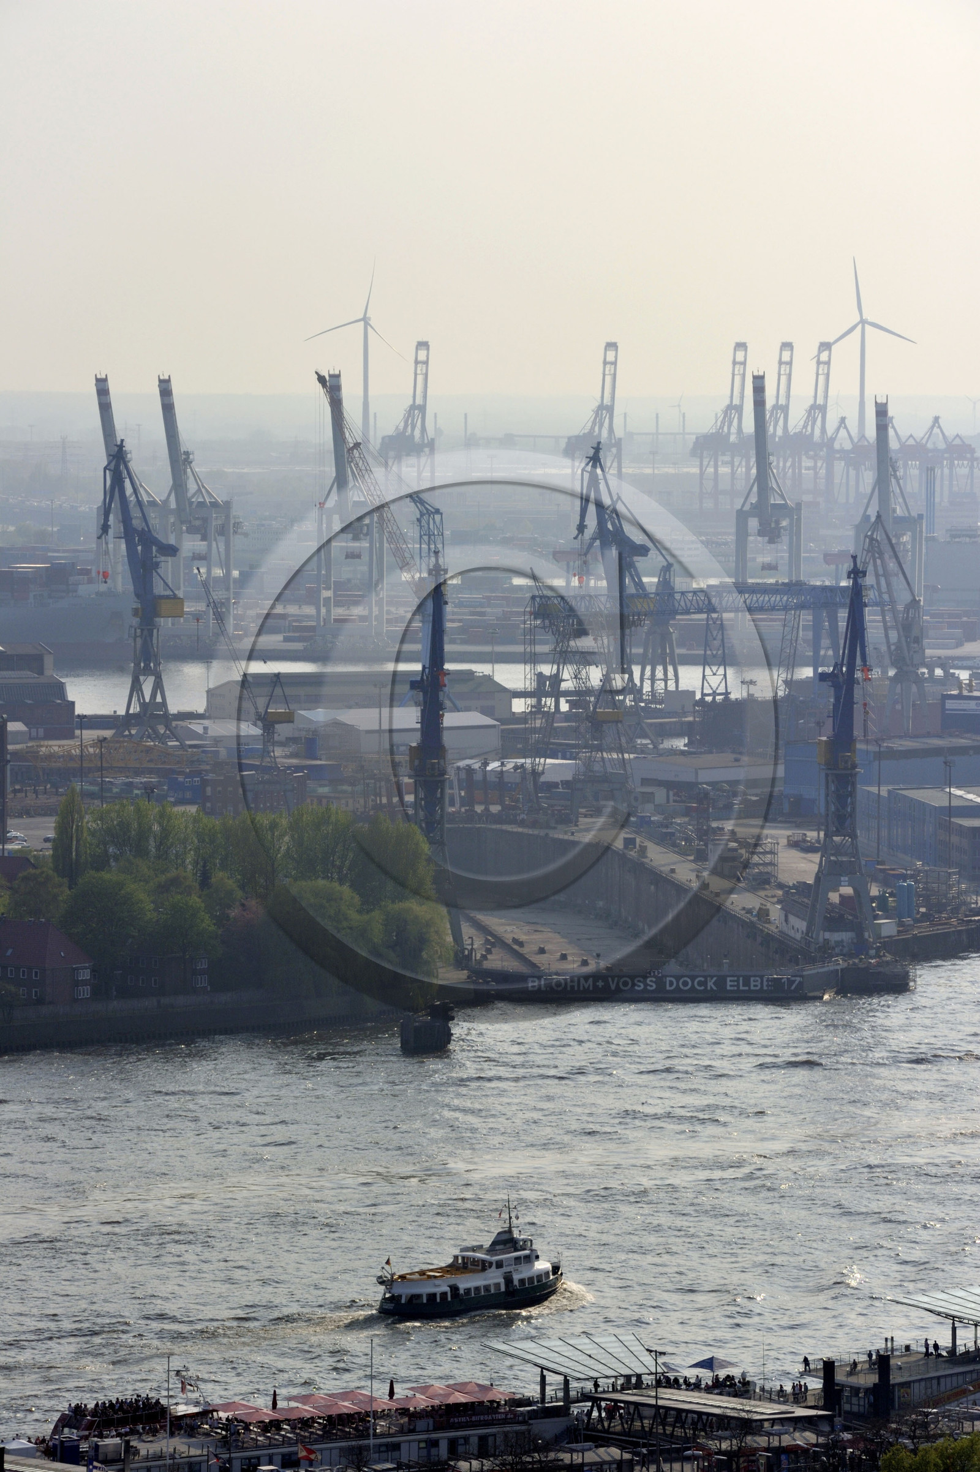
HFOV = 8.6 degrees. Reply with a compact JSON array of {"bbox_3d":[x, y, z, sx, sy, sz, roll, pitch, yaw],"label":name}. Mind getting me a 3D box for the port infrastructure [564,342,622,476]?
[{"bbox_3d":[68.935,-207.632,4426.697,26.000,117.000,58.000,-1,3,-17],"label":"port infrastructure"}]

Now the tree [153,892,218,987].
[{"bbox_3d":[-48.367,32.471,1040.000,10.200,15.400,10.000,0,3,0],"label":"tree"}]

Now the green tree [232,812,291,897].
[{"bbox_3d":[-42.727,23.421,1214.469,10.900,18.800,10.900,0,3,0],"label":"green tree"}]

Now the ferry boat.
[{"bbox_3d":[-2.280,58.940,740.000,7.000,11.200,27.000,3,5,44],"label":"ferry boat"}]

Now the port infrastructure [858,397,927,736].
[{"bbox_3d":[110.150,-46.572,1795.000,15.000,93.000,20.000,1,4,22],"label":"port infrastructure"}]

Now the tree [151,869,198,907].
[{"bbox_3d":[-53.092,28.927,1100.000,8.200,12.500,8.000,0,3,0],"label":"tree"}]

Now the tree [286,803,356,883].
[{"bbox_3d":[-31.533,22.463,1219.444,13.100,19.700,13.000,0,3,0],"label":"tree"}]

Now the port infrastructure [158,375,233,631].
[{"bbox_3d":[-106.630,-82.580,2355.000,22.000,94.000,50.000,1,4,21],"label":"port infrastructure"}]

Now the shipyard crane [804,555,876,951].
[{"bbox_3d":[60.261,2.463,1120.000,11.000,67.000,14.500,-2,4,-27],"label":"shipyard crane"}]

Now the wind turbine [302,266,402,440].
[{"bbox_3d":[-116.760,-319.842,5700.000,94.000,196.000,14.000,1,3,20],"label":"wind turbine"}]

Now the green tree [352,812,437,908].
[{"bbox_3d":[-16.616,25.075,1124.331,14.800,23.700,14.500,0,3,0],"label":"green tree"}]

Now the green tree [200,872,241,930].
[{"bbox_3d":[-44.860,30.730,1088.000,7.500,15.500,7.500,0,3,0],"label":"green tree"}]

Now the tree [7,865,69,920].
[{"bbox_3d":[-75.170,30.150,1085.000,10.200,17.000,10.200,0,3,0],"label":"tree"}]

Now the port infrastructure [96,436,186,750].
[{"bbox_3d":[-91.849,-37.755,1724.000,22.500,79.500,15.000,1,3,10],"label":"port infrastructure"}]

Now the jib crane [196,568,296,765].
[{"bbox_3d":[-61.190,-16.178,1628.574,24.500,50.500,7.000,0,3,0],"label":"jib crane"}]

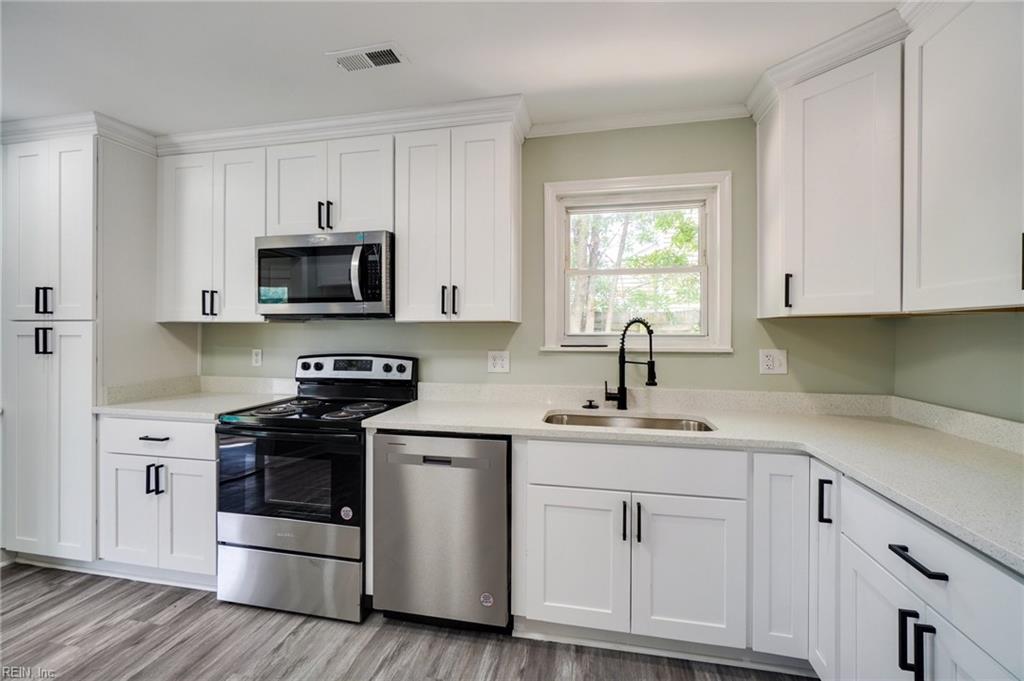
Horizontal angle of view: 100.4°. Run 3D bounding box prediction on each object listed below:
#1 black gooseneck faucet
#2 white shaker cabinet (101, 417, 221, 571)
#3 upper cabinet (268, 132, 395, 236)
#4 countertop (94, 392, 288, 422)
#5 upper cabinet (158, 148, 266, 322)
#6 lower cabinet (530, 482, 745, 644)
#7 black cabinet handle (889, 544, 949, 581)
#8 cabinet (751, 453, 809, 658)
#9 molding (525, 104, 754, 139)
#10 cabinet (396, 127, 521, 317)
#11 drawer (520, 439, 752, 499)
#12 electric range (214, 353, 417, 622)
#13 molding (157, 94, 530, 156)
[{"bbox_3d":[0.592,0.122,2.113,0.110,0.470,0.270,0,1,-33],"label":"black gooseneck faucet"},{"bbox_3d":[-1.725,0.773,2.447,0.731,0.750,0.621,0,1,12],"label":"white shaker cabinet"},{"bbox_3d":[-0.950,-0.810,2.414,0.765,0.514,0.310,0,1,12],"label":"upper cabinet"},{"bbox_3d":[-1.719,0.360,2.417,0.758,0.030,0.630,0,1,12],"label":"countertop"},{"bbox_3d":[-1.678,-0.585,2.579,0.735,0.968,0.324,0,1,12],"label":"upper cabinet"},{"bbox_3d":[0.532,0.873,1.971,0.827,0.558,0.606,0,1,12],"label":"lower cabinet"},{"bbox_3d":[0.947,0.518,0.996,0.035,0.013,0.137,0,1,12],"label":"black cabinet handle"},{"bbox_3d":[0.988,0.791,1.576,0.183,0.735,0.020,0,1,12],"label":"cabinet"},{"bbox_3d":[0.635,-1.143,2.228,1.135,0.050,0.056,0,1,12],"label":"molding"},{"bbox_3d":[-0.274,-0.581,2.277,0.617,0.964,0.310,0,1,12],"label":"cabinet"},{"bbox_3d":[0.475,0.507,1.684,0.832,0.181,0.022,0,1,12],"label":"drawer"},{"bbox_3d":[-0.985,0.678,2.259,0.760,1.186,0.665,0,1,12],"label":"electric range"},{"bbox_3d":[-0.988,-1.121,2.405,2.176,0.108,0.325,0,1,12],"label":"molding"}]

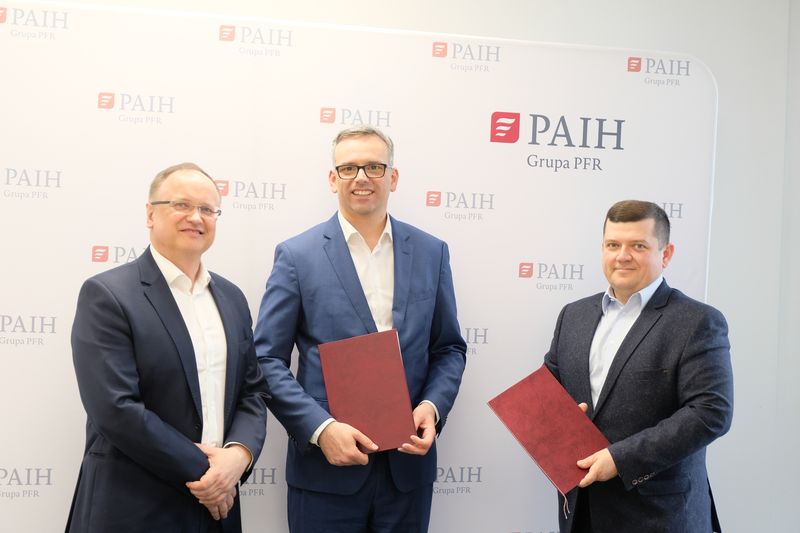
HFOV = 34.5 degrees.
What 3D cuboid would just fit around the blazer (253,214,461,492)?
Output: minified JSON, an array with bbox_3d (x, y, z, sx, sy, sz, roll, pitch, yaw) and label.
[{"bbox_3d":[-0.109,0.240,3.550,0.570,0.770,0.340,2,0,-12],"label":"blazer"}]

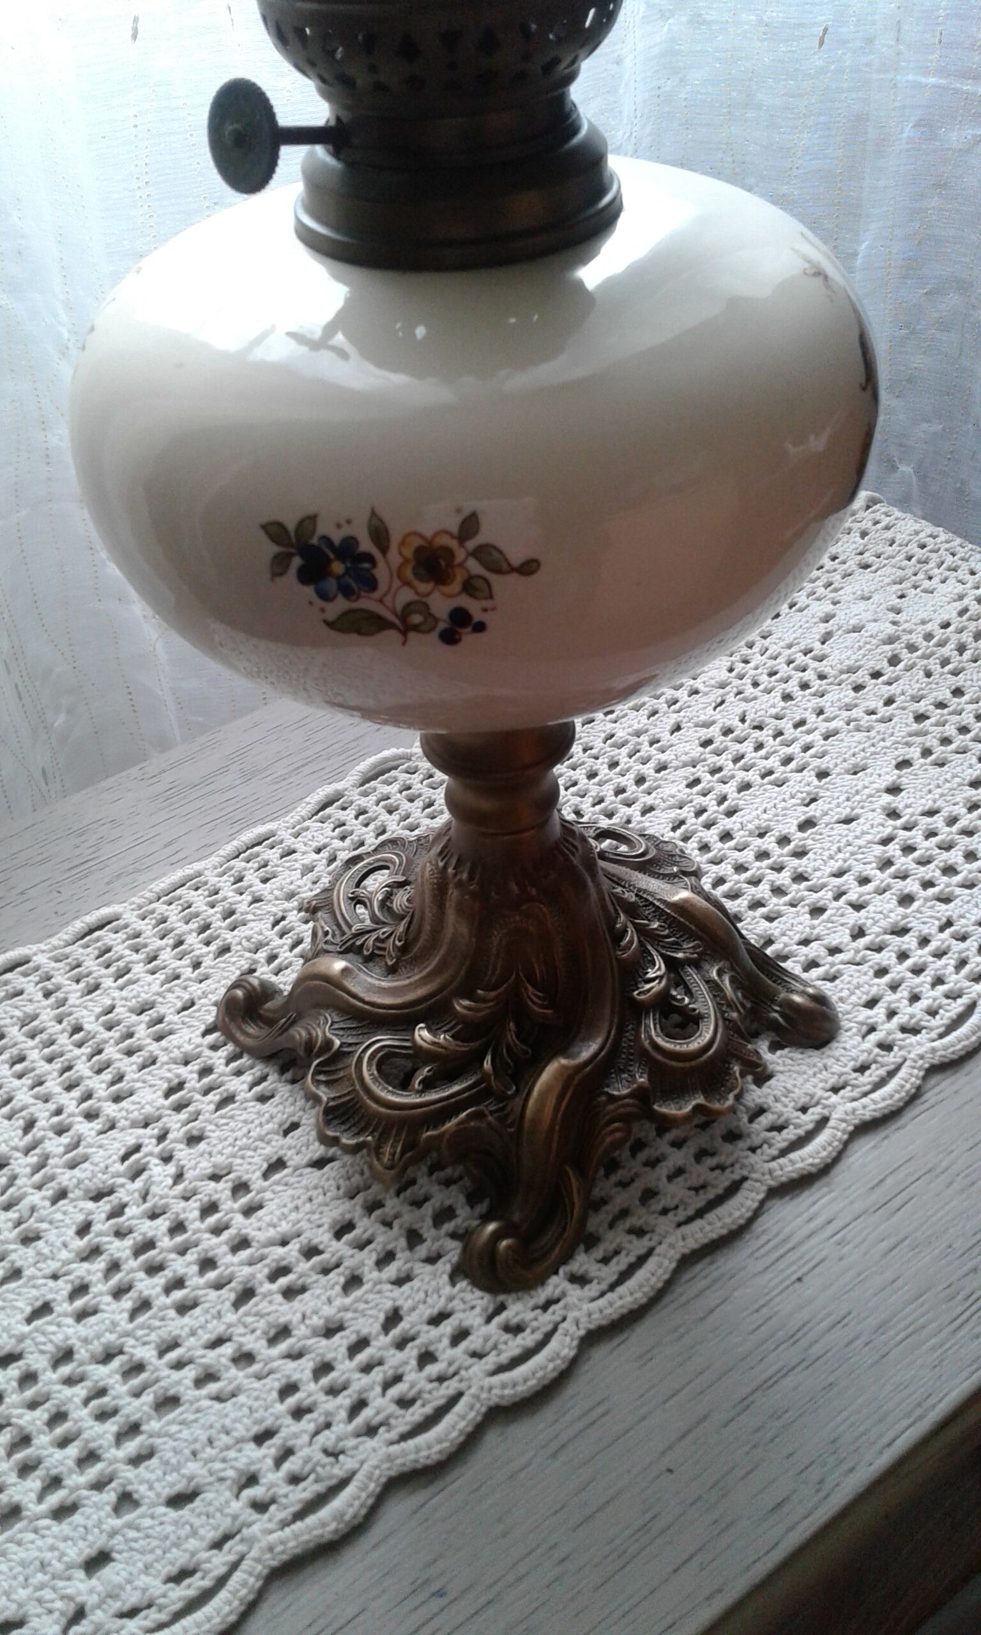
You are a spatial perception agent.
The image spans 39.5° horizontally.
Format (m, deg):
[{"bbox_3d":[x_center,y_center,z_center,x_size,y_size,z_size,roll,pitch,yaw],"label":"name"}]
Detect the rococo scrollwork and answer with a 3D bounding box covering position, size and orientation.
[{"bbox_3d":[0.005,0.018,0.358,0.133,0.120,0.133,-30,44,-29],"label":"rococo scrollwork"}]

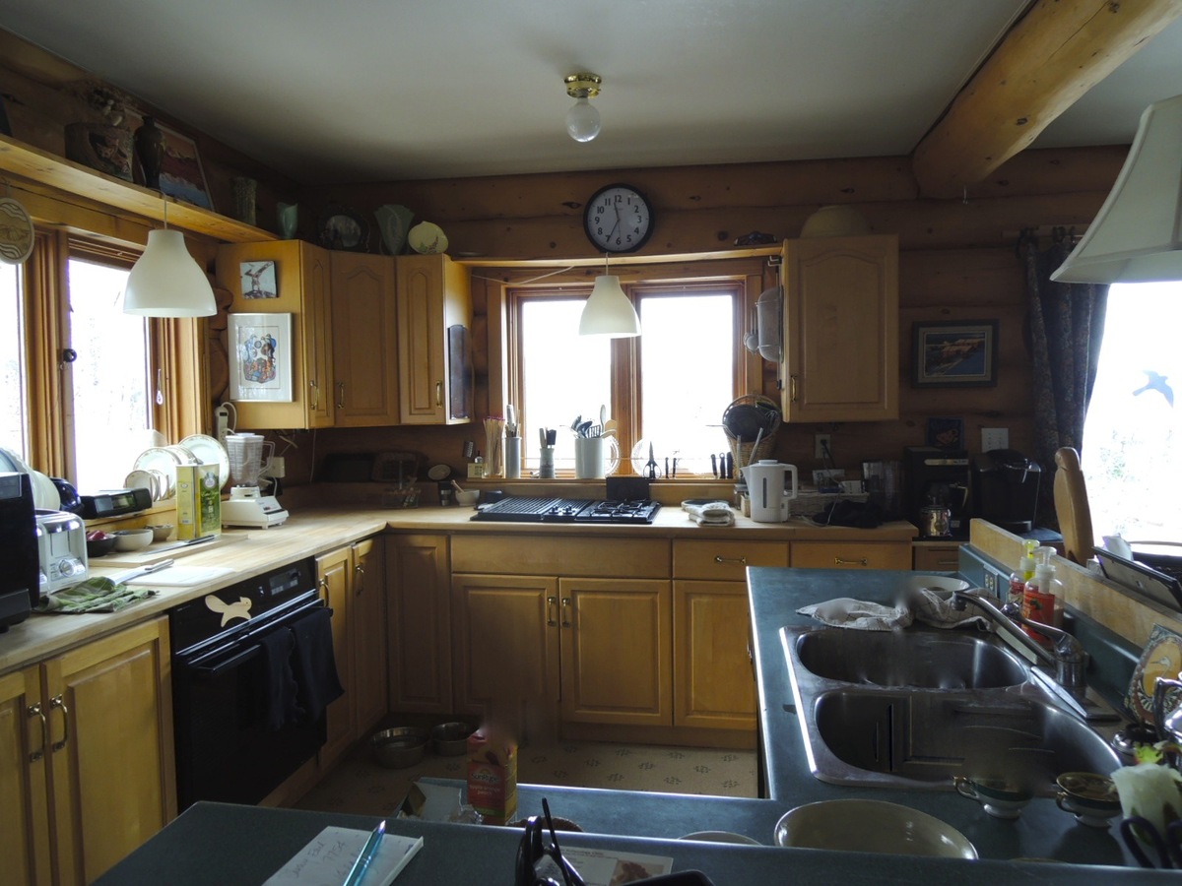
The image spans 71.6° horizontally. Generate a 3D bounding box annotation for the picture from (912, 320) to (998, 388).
[{"bbox_3d":[1.599,-0.389,3.598,0.350,0.288,0.025,0,3,10],"label":"picture"}]

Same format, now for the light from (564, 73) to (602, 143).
[{"bbox_3d":[-0.028,-1.111,2.740,0.122,0.205,0.122,-1,3,0],"label":"light"}]

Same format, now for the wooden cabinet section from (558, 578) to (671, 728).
[{"bbox_3d":[0.140,0.825,3.522,0.451,0.590,0.500,0,3,10],"label":"wooden cabinet section"}]

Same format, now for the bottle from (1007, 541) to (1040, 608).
[{"bbox_3d":[0.922,0.307,1.718,0.065,0.200,0.070,-2,3,-32],"label":"bottle"}]

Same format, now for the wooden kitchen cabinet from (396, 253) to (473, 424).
[{"bbox_3d":[-0.743,-0.477,3.899,0.214,0.778,0.330,0,2,10],"label":"wooden kitchen cabinet"}]

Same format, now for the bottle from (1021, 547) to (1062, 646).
[{"bbox_3d":[0.901,0.312,1.630,0.065,0.200,0.070,-2,3,-32],"label":"bottle"}]

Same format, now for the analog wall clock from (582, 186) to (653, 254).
[{"bbox_3d":[0.135,-1.053,3.868,0.334,0.334,0.050,0,2,10],"label":"analog wall clock"}]

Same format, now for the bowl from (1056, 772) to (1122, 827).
[{"bbox_3d":[0.574,0.411,0.936,0.080,0.041,0.078,0,2,10],"label":"bowl"}]

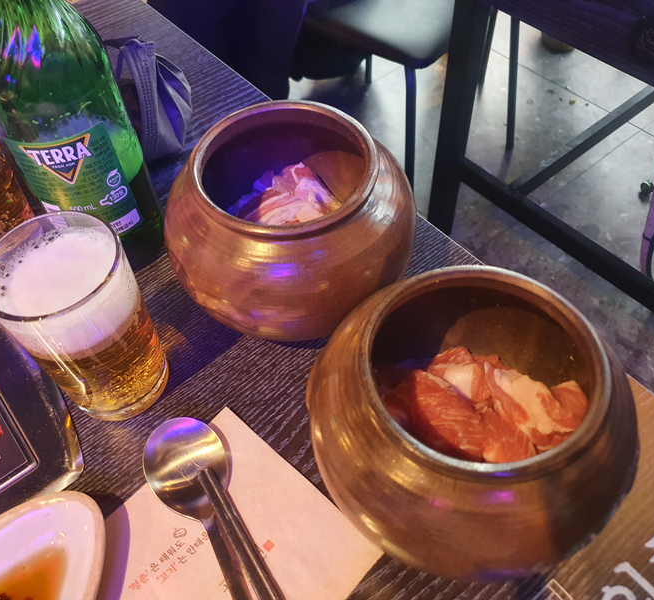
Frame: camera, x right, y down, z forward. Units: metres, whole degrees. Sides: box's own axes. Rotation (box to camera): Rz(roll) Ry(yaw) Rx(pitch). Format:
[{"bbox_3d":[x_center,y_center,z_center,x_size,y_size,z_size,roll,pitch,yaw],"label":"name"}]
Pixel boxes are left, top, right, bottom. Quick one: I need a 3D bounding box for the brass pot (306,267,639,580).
[{"bbox_3d":[0.071,0.053,0.306,0.163,0.101,0.163,-1,54,1],"label":"brass pot"}]

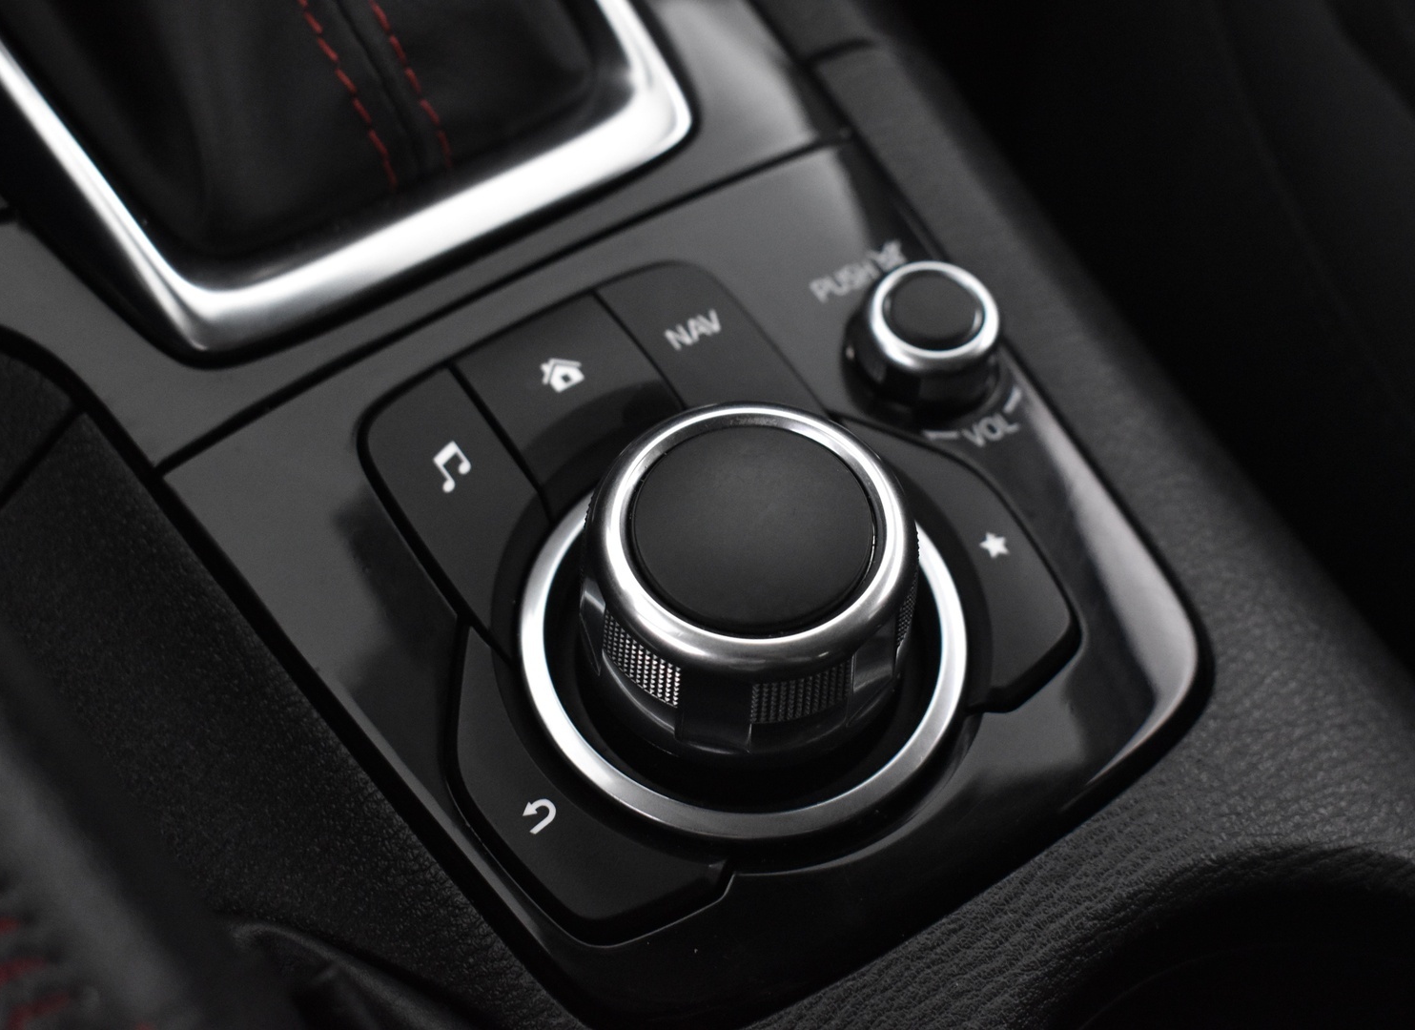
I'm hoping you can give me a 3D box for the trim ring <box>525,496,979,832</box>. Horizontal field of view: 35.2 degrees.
[{"bbox_3d":[0.005,0.015,0.286,0.057,0.003,0.057,1,60,-2],"label":"trim ring"}]

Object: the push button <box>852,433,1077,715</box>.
[{"bbox_3d":[0.032,0.004,0.295,0.024,0.004,0.048,-28,65,-17],"label":"push button"}]

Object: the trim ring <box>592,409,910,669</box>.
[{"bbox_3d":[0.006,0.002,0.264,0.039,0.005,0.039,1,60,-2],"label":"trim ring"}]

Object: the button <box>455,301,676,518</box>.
[{"bbox_3d":[-0.018,-0.015,0.304,0.025,0.004,0.028,-28,65,-17],"label":"button"}]

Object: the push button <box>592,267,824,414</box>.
[{"bbox_3d":[0.001,-0.021,0.308,0.018,0.004,0.035,-28,65,-17],"label":"push button"}]

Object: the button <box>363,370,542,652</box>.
[{"bbox_3d":[-0.031,0.000,0.295,0.018,0.004,0.043,-28,65,-17],"label":"button"}]

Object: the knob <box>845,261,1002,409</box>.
[{"bbox_3d":[0.030,-0.025,0.307,0.021,0.011,0.021,1,60,-2],"label":"knob"}]

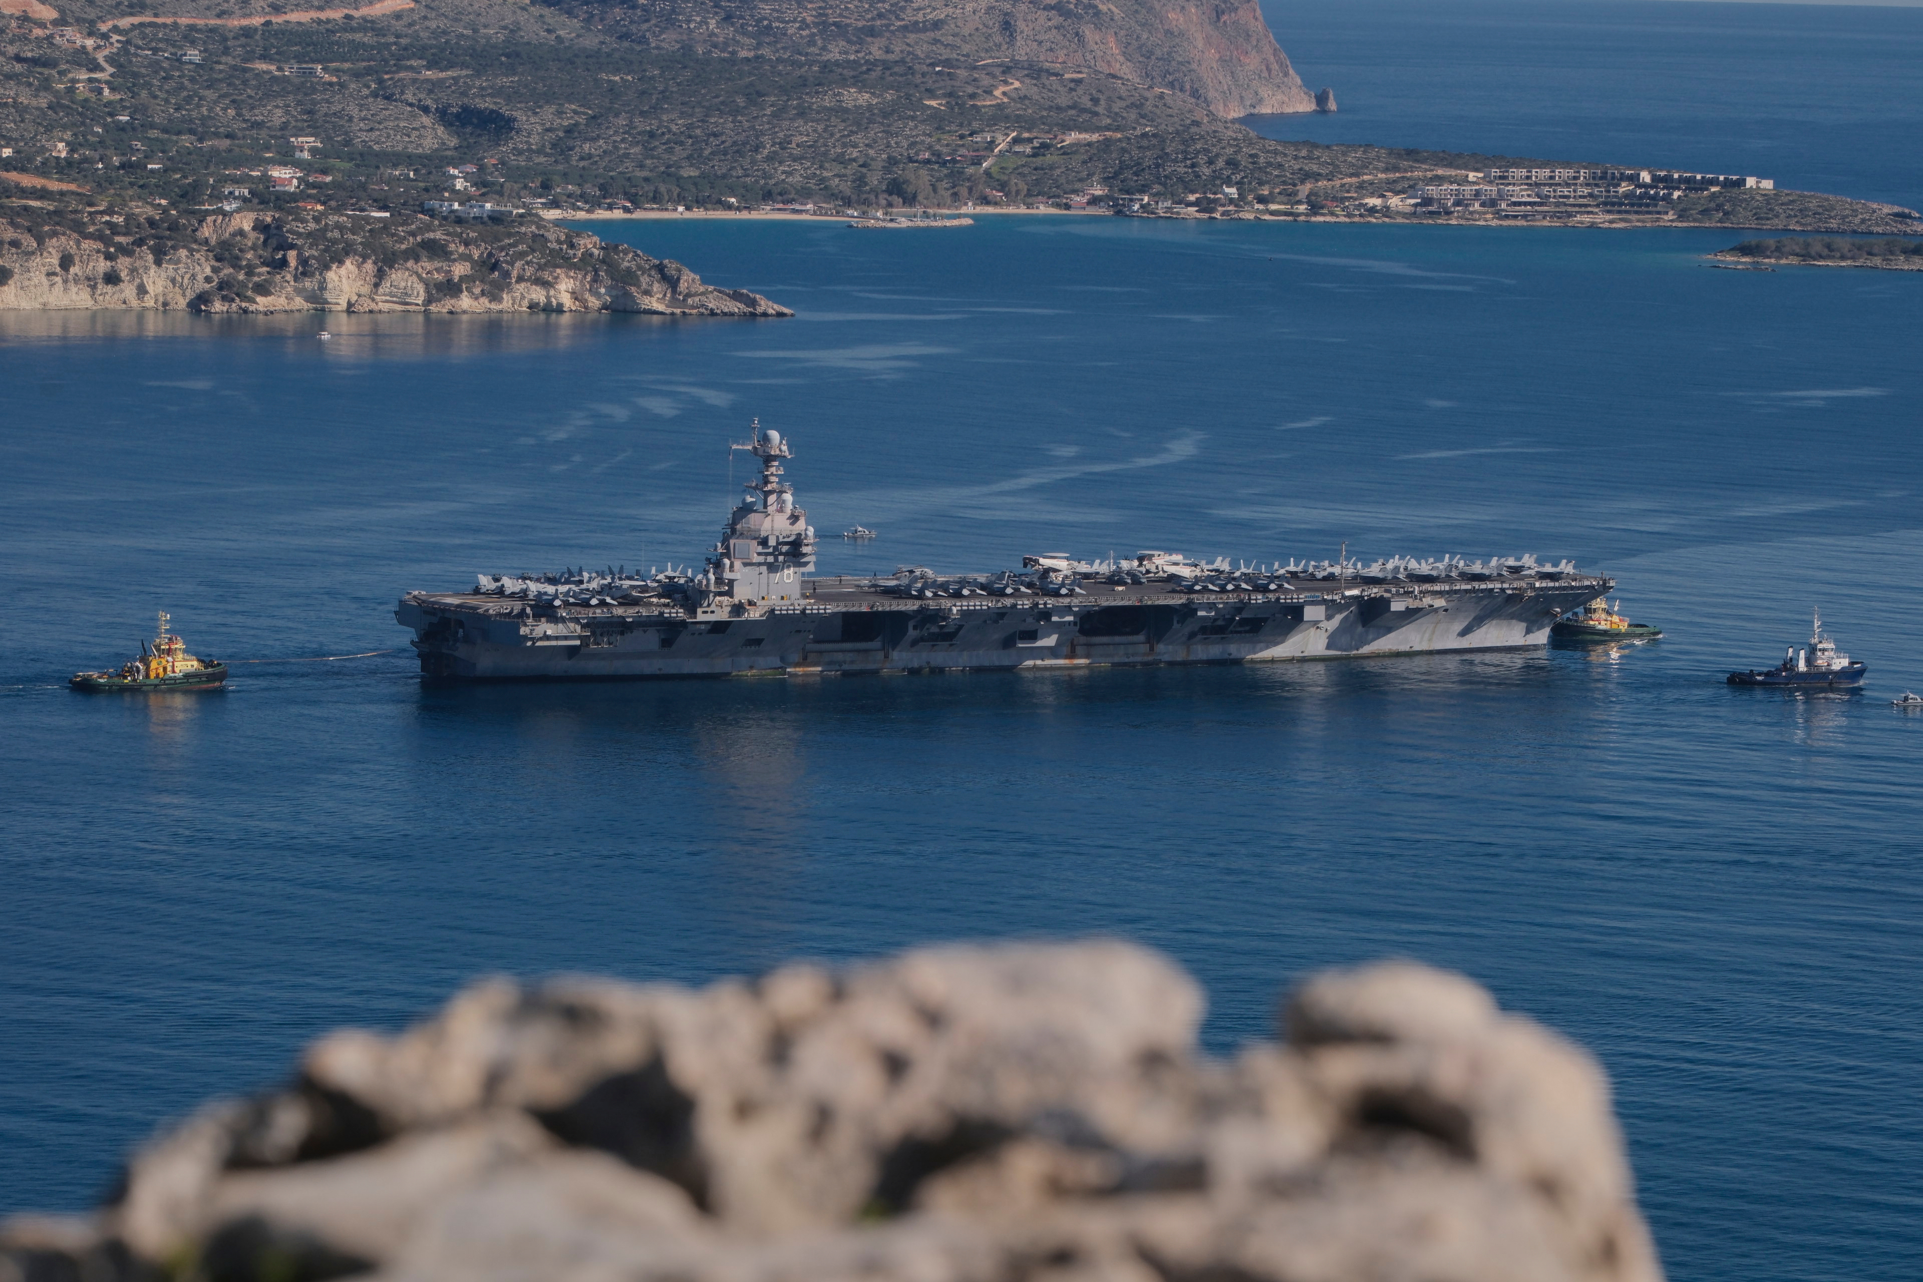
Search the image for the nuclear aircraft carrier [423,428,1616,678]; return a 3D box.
[{"bbox_3d":[18.536,-27.060,1948.470,335.000,64.500,78.000,-1,6,-29],"label":"nuclear aircraft carrier"}]

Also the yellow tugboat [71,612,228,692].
[{"bbox_3d":[-194.718,2.297,1828.539,35.500,17.700,11.500,-1,6,-22],"label":"yellow tugboat"}]

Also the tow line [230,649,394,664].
[{"bbox_3d":[-155.430,3.264,1855.654,46.000,3.300,0.400,-1,6,-24],"label":"tow line"}]

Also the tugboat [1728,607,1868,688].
[{"bbox_3d":[212.517,1.982,1934.022,35.500,19.000,10.500,-1,6,-20],"label":"tugboat"}]

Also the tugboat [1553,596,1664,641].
[{"bbox_3d":[171.260,-8.760,2037.460,31.700,15.300,10.500,-1,6,-28],"label":"tugboat"}]

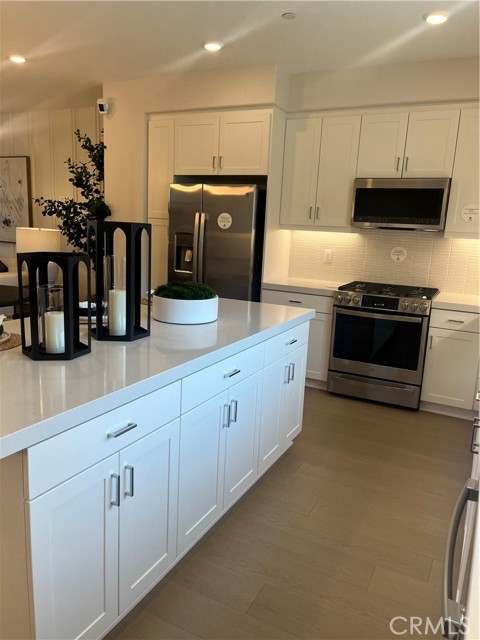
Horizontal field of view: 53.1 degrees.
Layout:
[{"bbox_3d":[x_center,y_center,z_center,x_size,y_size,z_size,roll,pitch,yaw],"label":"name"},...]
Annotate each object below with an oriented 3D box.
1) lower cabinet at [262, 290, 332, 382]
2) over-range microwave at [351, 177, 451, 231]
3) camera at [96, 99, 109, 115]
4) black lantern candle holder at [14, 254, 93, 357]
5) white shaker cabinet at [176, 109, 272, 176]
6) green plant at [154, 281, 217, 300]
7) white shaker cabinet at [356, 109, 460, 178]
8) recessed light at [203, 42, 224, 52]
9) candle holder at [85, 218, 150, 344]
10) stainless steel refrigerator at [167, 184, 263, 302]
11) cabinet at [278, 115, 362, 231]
[{"bbox_3d":[0.635,0.096,4.586,0.678,0.825,0.620,8,12,26],"label":"lower cabinet"},{"bbox_3d":[1.398,-0.989,4.154,0.758,0.419,0.382,8,12,26],"label":"over-range microwave"},{"bbox_3d":[-1.372,-2.138,4.813,0.090,0.150,0.110,8,12,26],"label":"camera"},{"bbox_3d":[-0.672,-0.059,1.758,0.244,0.364,0.211,0,11,-13],"label":"black lantern candle holder"},{"bbox_3d":[-0.044,-1.642,4.649,0.990,0.537,0.630,8,12,26],"label":"white shaker cabinet"},{"bbox_3d":[-0.285,-0.153,2.541,0.320,0.093,0.320,3,11,-1],"label":"green plant"},{"bbox_3d":[1.430,-1.457,4.084,0.762,0.529,0.339,8,12,26],"label":"white shaker cabinet"},{"bbox_3d":[-0.210,-2.083,3.694,0.166,0.030,0.166,3,11,-1],"label":"recessed light"},{"bbox_3d":[-0.519,-0.175,2.073,0.265,0.486,0.230,2,11,-4],"label":"candle holder"},{"bbox_3d":[-0.158,-0.416,4.813,0.900,1.765,0.760,8,12,26],"label":"stainless steel refrigerator"},{"bbox_3d":[0.777,-1.334,4.441,0.681,0.970,0.339,8,12,26],"label":"cabinet"}]

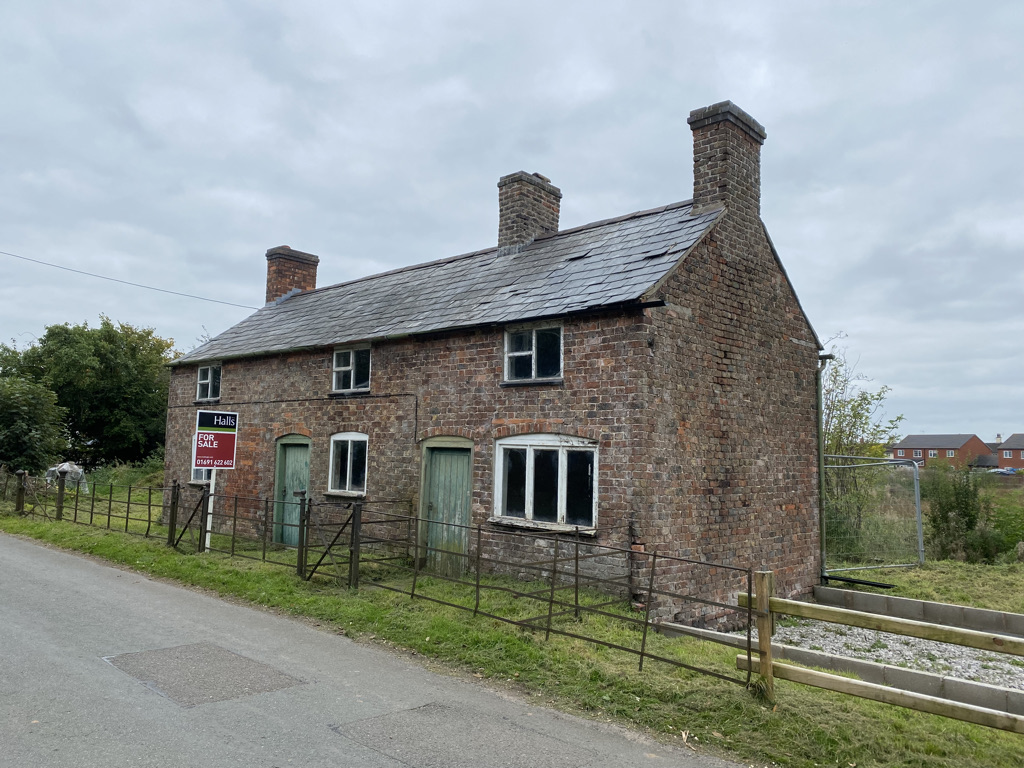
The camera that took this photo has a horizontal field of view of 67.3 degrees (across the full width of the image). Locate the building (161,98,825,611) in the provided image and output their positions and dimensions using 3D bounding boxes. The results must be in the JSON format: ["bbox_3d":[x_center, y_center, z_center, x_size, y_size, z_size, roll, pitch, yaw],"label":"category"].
[{"bbox_3d":[-1.325,-0.195,14.058,12.167,6.222,4.924,-3,-7,43],"label":"building"}]

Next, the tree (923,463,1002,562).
[{"bbox_3d":[9.163,2.636,15.688,1.650,1.978,1.500,-2,-6,30],"label":"tree"}]

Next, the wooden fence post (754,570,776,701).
[{"bbox_3d":[1.800,1.776,5.430,0.105,0.900,0.105,-6,-7,43],"label":"wooden fence post"}]

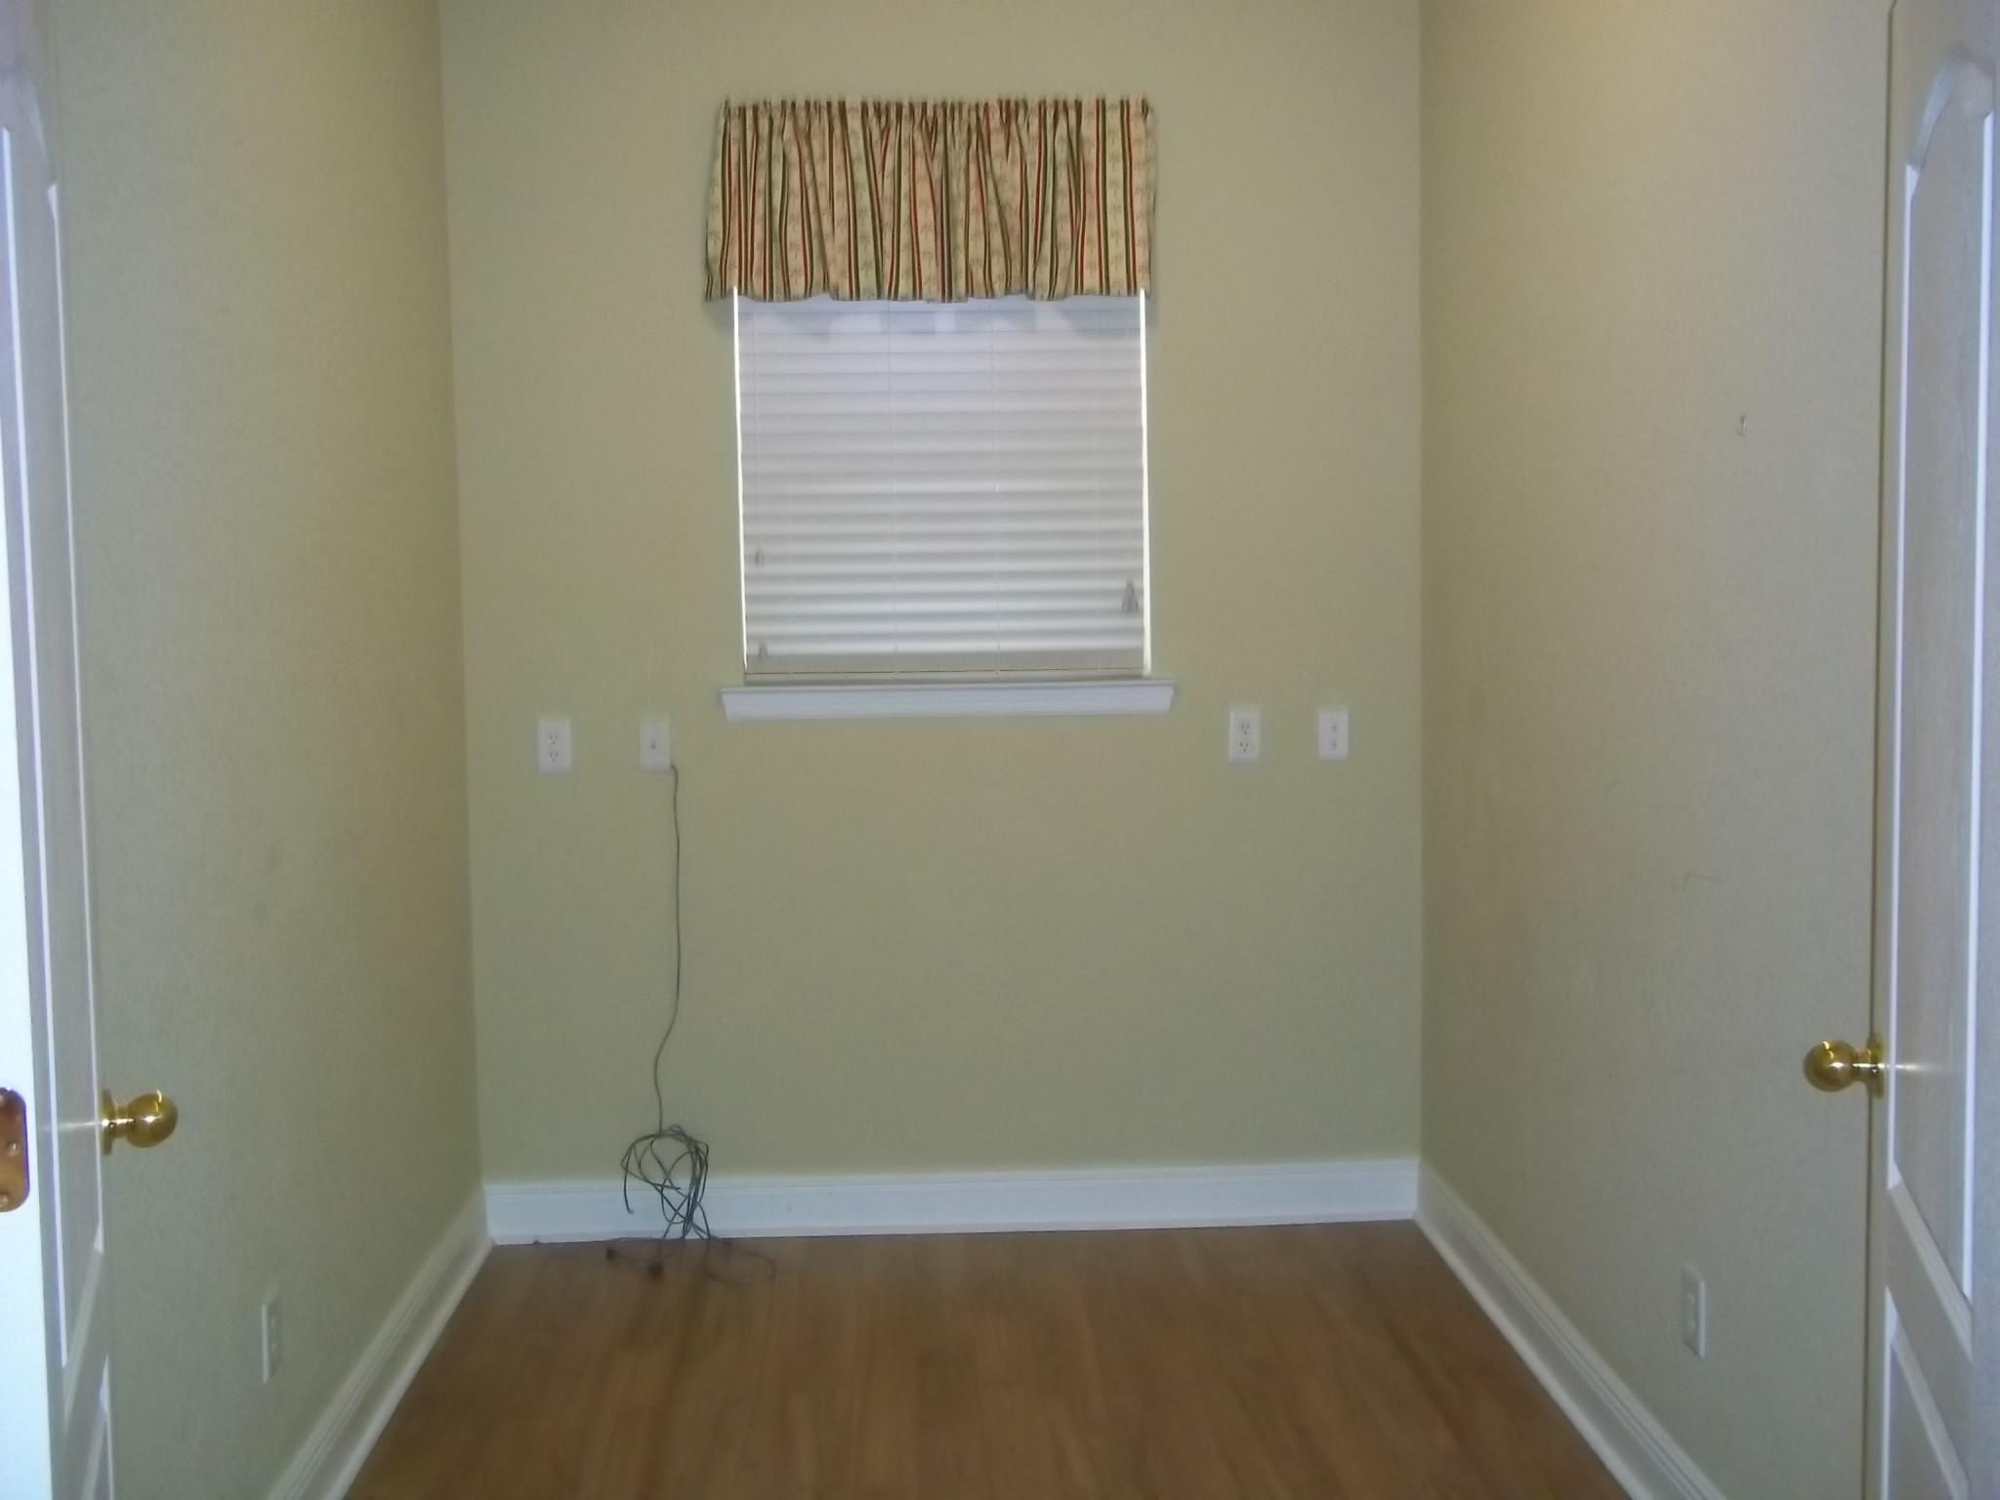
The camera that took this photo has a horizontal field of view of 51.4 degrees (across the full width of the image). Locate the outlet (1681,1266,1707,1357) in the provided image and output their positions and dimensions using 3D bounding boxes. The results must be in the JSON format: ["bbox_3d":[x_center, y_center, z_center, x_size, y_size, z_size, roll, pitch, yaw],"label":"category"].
[{"bbox_3d":[1.023,0.827,3.058,0.008,0.115,0.070,-1,5,-3],"label":"outlet"}]

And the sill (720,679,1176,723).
[{"bbox_3d":[-0.113,-0.109,4.545,0.985,0.085,0.100,-1,5,-3],"label":"sill"}]

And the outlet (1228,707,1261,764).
[{"bbox_3d":[0.540,-0.032,4.601,0.070,0.115,0.008,-1,5,-3],"label":"outlet"}]

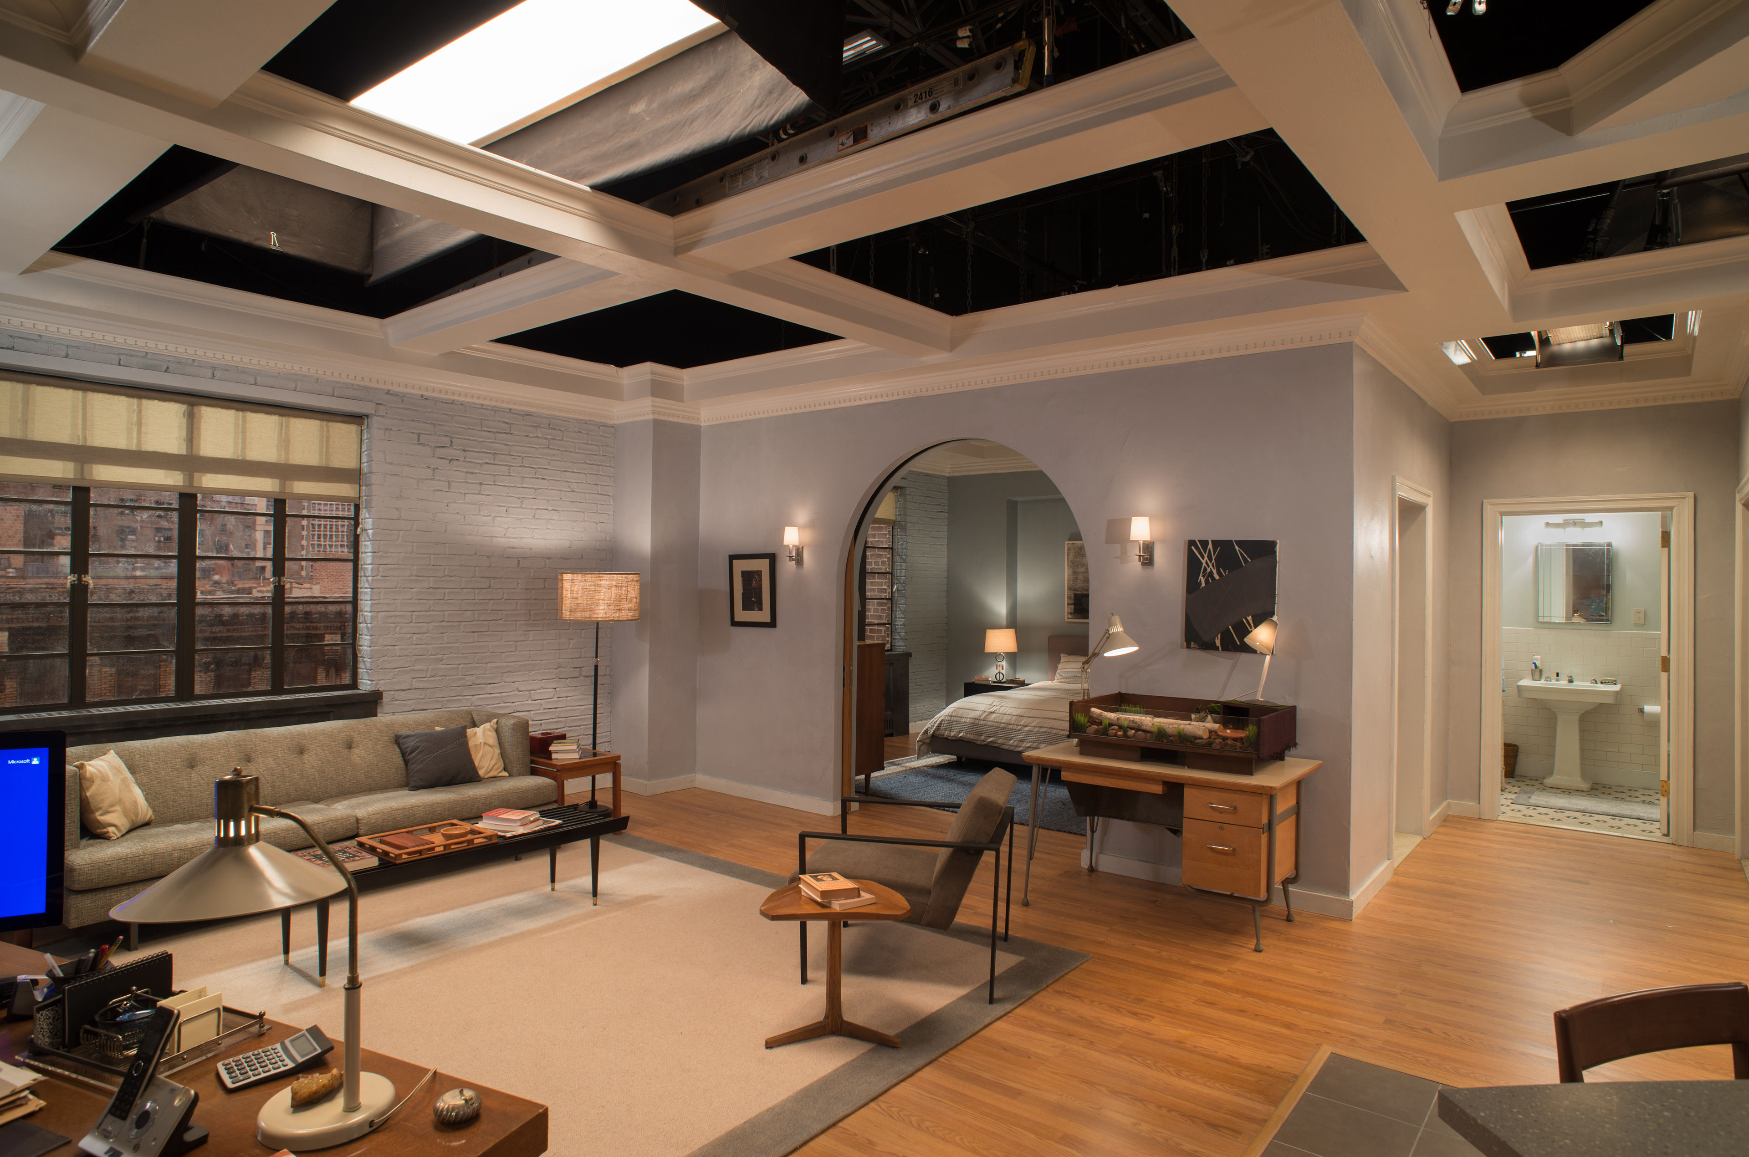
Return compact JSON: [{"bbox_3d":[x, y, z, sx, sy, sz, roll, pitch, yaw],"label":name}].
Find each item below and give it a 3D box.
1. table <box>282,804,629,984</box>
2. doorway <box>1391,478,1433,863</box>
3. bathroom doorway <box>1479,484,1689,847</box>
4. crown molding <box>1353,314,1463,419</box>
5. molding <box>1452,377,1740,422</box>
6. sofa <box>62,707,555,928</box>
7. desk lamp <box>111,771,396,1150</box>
[{"bbox_3d":[-1.927,1.414,4.448,0.425,0.407,1.648,0,0,38],"label":"table"},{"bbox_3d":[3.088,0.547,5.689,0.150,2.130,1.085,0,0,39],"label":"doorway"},{"bbox_3d":[4.675,0.562,6.410,1.125,2.193,0.148,0,0,38],"label":"bathroom doorway"},{"bbox_3d":[3.221,-1.188,5.740,0.074,0.125,2.977,0,0,38],"label":"crown molding"},{"bbox_3d":[4.520,-1.131,6.182,1.479,0.115,0.085,0,0,38],"label":"molding"},{"bbox_3d":[-2.895,1.220,5.093,0.902,0.779,2.280,0,0,38],"label":"sofa"},{"bbox_3d":[-1.041,0.606,1.632,0.480,0.540,0.400,0,0,14],"label":"desk lamp"}]

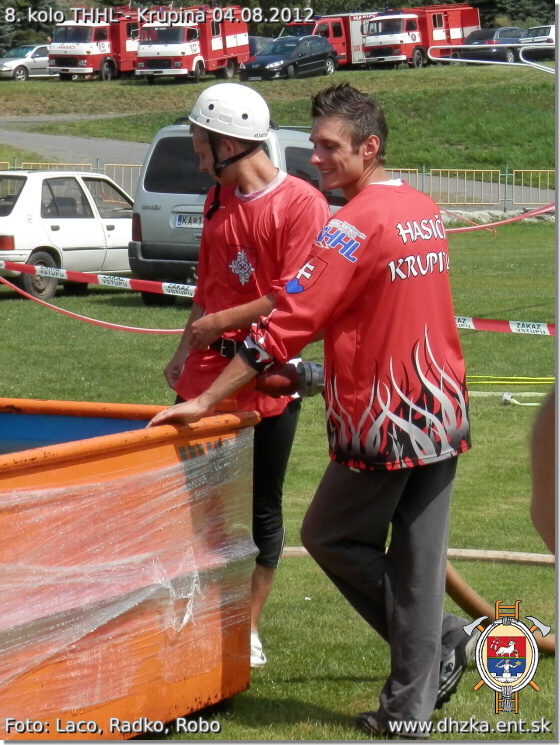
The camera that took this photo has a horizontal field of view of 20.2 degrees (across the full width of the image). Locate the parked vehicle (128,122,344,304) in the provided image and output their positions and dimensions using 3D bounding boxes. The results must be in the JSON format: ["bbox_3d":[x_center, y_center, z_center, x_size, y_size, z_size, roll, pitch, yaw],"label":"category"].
[{"bbox_3d":[0.070,-1.700,16.620,1.730,1.810,4.120,5,9,24],"label":"parked vehicle"}]

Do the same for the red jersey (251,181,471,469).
[{"bbox_3d":[0.223,-0.137,4.293,0.500,0.740,0.500,9,11,42],"label":"red jersey"}]

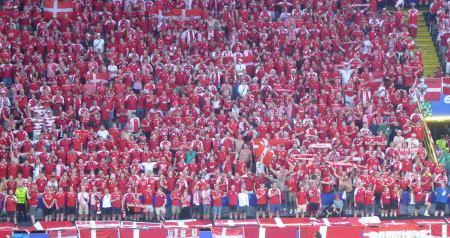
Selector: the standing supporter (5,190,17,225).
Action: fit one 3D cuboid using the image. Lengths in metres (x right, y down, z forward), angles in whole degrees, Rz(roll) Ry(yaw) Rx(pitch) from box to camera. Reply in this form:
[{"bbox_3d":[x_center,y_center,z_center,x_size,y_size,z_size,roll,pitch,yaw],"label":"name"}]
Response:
[{"bbox_3d":[-9.551,3.987,186.731,0.580,1.660,0.420,-1,9,-11],"label":"standing supporter"}]

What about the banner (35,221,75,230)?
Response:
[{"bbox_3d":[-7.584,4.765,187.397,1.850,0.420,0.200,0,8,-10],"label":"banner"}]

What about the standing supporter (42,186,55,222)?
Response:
[{"bbox_3d":[-7.932,3.932,188.533,0.550,1.800,0.350,0,8,-10],"label":"standing supporter"}]

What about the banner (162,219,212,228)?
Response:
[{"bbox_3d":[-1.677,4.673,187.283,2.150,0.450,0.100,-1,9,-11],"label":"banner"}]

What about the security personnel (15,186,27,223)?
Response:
[{"bbox_3d":[-9.294,3.908,191.000,0.570,1.740,0.380,0,8,-11],"label":"security personnel"}]

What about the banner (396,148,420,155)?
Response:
[{"bbox_3d":[8.631,1.529,197.000,1.130,0.250,0.120,0,8,-11],"label":"banner"}]

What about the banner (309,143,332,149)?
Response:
[{"bbox_3d":[4.469,1.254,196.000,1.120,0.250,0.120,0,8,-11],"label":"banner"}]

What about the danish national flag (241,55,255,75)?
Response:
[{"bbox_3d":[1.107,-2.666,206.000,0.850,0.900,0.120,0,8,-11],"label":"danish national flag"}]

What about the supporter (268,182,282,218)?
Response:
[{"bbox_3d":[2.278,3.794,190.421,0.580,1.820,0.370,0,8,-10],"label":"supporter"}]

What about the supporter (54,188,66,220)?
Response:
[{"bbox_3d":[-7.365,3.882,187.550,0.540,1.700,0.380,-1,9,-11],"label":"supporter"}]

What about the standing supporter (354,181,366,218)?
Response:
[{"bbox_3d":[6.175,3.822,191.142,0.550,1.800,0.350,0,8,-10],"label":"standing supporter"}]

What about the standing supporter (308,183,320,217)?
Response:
[{"bbox_3d":[4.090,3.810,190.757,0.550,1.800,0.350,0,8,-10],"label":"standing supporter"}]

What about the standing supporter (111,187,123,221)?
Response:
[{"bbox_3d":[-4.899,3.957,189.094,0.550,1.800,0.350,0,8,-10],"label":"standing supporter"}]

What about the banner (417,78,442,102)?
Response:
[{"bbox_3d":[10.422,-1.478,213.455,1.320,1.150,0.060,-1,10,-8],"label":"banner"}]

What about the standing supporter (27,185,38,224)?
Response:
[{"bbox_3d":[-8.628,3.871,188.204,0.400,1.800,0.500,0,8,-10],"label":"standing supporter"}]

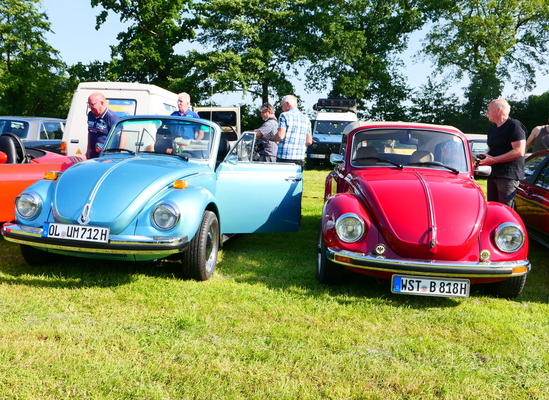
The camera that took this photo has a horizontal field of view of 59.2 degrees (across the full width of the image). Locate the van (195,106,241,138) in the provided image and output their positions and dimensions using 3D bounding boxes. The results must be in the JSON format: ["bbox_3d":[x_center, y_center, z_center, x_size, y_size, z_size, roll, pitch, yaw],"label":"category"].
[{"bbox_3d":[-2.181,-2.636,18.800,1.800,1.950,4.400,2,9,-3],"label":"van"}]

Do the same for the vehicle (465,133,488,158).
[{"bbox_3d":[7.697,-1.631,17.200,1.680,1.400,4.100,4,9,8],"label":"vehicle"}]

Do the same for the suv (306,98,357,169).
[{"bbox_3d":[2.415,-2.433,17.800,1.850,2.300,4.500,5,9,12],"label":"suv"}]

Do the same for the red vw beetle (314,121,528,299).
[{"bbox_3d":[1.376,-0.136,5.281,1.585,1.500,4.080,4,9,7],"label":"red vw beetle"}]

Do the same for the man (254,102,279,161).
[{"bbox_3d":[-0.131,-0.556,7.000,0.450,1.660,0.480,2,9,-7],"label":"man"}]

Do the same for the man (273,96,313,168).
[{"bbox_3d":[0.246,-0.536,6.600,0.500,1.780,0.380,-2,10,-28],"label":"man"}]

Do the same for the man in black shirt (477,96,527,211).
[{"bbox_3d":[2.503,-0.216,5.300,0.450,1.760,0.520,-2,10,-28],"label":"man in black shirt"}]

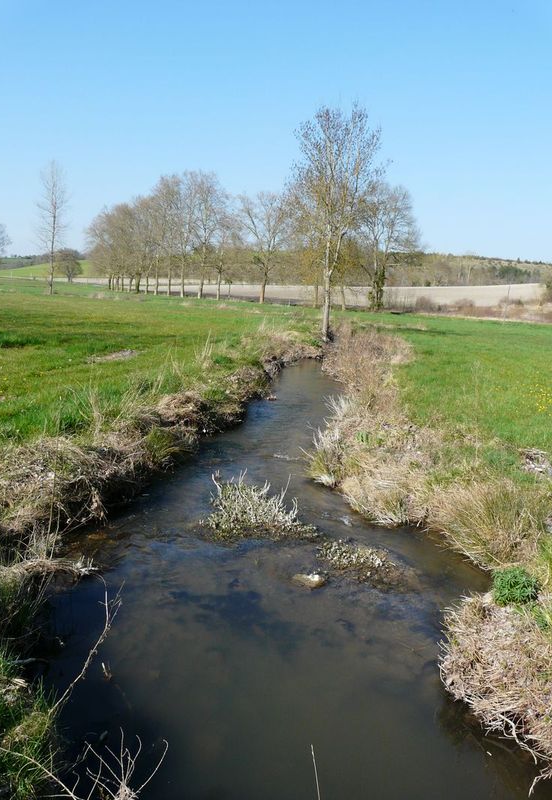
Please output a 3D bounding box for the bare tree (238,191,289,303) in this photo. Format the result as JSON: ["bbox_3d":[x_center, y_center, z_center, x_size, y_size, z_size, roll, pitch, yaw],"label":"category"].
[{"bbox_3d":[-1.109,-13.312,56.441,4.316,9.516,4.316,1,11,0],"label":"bare tree"}]

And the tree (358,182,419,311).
[{"bbox_3d":[8.186,-11.209,46.993,4.268,9.050,4.268,1,11,0],"label":"tree"}]

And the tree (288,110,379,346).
[{"bbox_3d":[2.557,-7.660,28.373,3.790,9.925,3.790,1,11,0],"label":"tree"}]

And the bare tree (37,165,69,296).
[{"bbox_3d":[-25.278,-19.418,73.376,3.152,14.723,3.152,1,11,0],"label":"bare tree"}]

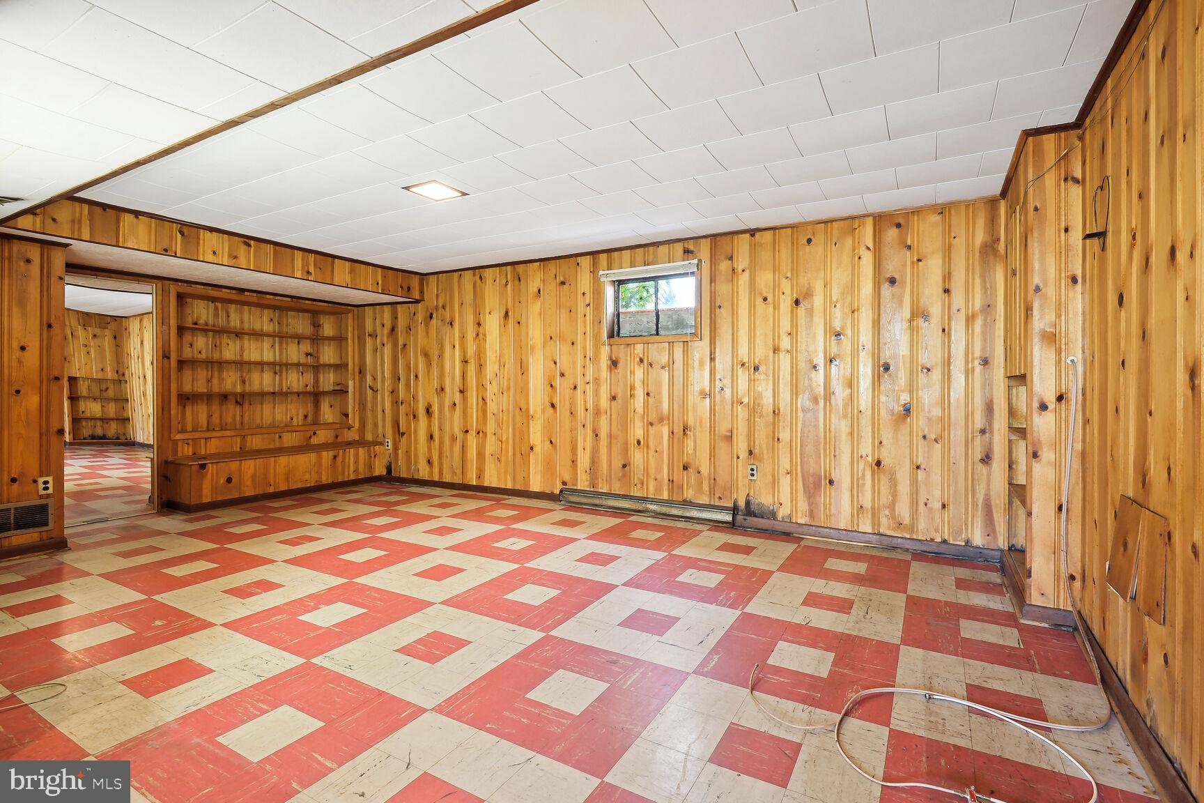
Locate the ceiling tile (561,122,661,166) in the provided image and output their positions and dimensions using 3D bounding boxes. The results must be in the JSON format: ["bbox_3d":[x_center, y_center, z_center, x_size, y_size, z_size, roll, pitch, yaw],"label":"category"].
[{"bbox_3d":[0.053,-1.328,2.771,0.411,0.020,0.403,1,2,30],"label":"ceiling tile"}]

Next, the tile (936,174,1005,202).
[{"bbox_3d":[2.285,-1.330,3.342,0.338,0.020,0.377,1,2,30],"label":"tile"}]

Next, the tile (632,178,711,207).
[{"bbox_3d":[0.478,-1.360,3.492,0.406,0.020,0.406,1,2,30],"label":"tile"}]

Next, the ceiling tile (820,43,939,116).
[{"bbox_3d":[1.150,-1.324,2.212,0.410,0.018,0.404,1,2,30],"label":"ceiling tile"}]

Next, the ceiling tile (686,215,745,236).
[{"bbox_3d":[0.893,-1.377,4.159,0.411,0.018,0.377,1,2,30],"label":"ceiling tile"}]

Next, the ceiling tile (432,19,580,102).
[{"bbox_3d":[-0.361,-1.327,2.112,0.410,0.018,0.404,1,2,30],"label":"ceiling tile"}]

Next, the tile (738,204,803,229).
[{"bbox_3d":[1.264,-1.377,3.988,0.406,0.020,0.406,1,2,30],"label":"tile"}]

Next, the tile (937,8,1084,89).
[{"bbox_3d":[1.514,-1.318,2.016,0.410,0.018,0.404,1,2,30],"label":"tile"}]

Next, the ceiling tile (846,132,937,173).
[{"bbox_3d":[1.560,-1.331,2.876,0.406,0.020,0.406,1,2,30],"label":"ceiling tile"}]

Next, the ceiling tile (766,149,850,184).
[{"bbox_3d":[1.185,-1.329,3.054,0.411,0.020,0.403,1,2,30],"label":"ceiling tile"}]

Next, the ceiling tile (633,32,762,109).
[{"bbox_3d":[0.383,-1.306,2.121,0.411,0.020,0.403,1,2,30],"label":"ceiling tile"}]

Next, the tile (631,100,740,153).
[{"bbox_3d":[0.411,-1.319,2.568,0.411,0.020,0.403,1,2,30],"label":"tile"}]

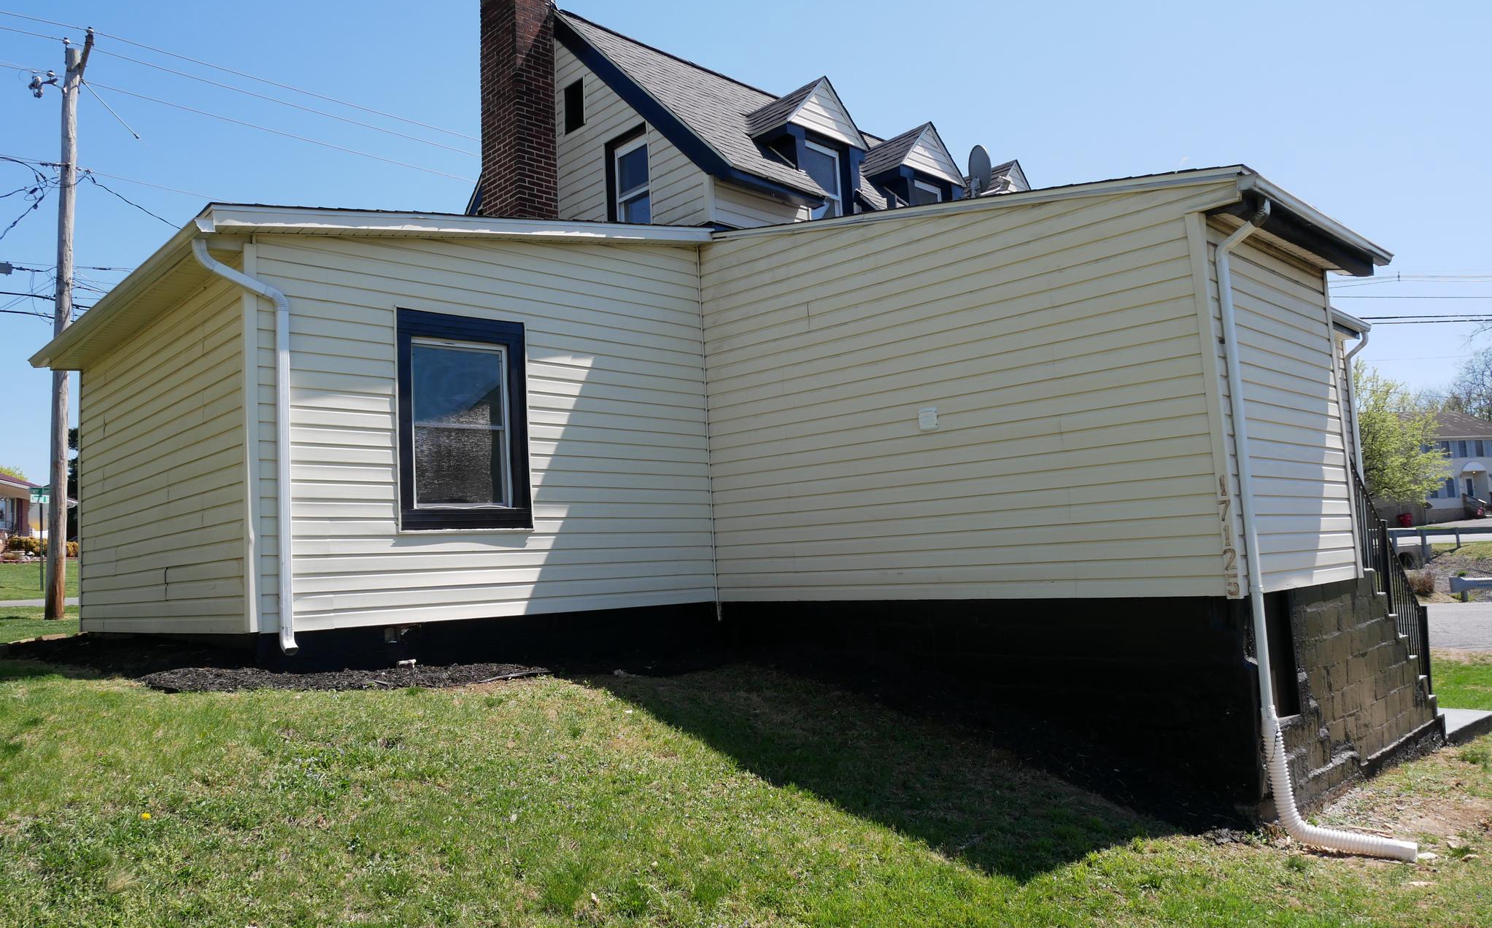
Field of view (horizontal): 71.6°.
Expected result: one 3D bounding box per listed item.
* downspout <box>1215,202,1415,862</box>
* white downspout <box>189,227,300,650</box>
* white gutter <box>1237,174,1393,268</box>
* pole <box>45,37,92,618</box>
[{"bbox_3d":[3.426,0.313,6.327,0.136,4.005,0.770,3,-8,-44],"label":"downspout"},{"bbox_3d":[-3.292,-0.111,6.795,0.632,2.735,0.155,3,-8,-44],"label":"white downspout"},{"bbox_3d":[4.218,-1.706,7.507,2.943,0.104,0.121,3,-8,-44],"label":"white gutter"},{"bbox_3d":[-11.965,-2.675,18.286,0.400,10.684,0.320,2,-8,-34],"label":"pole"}]

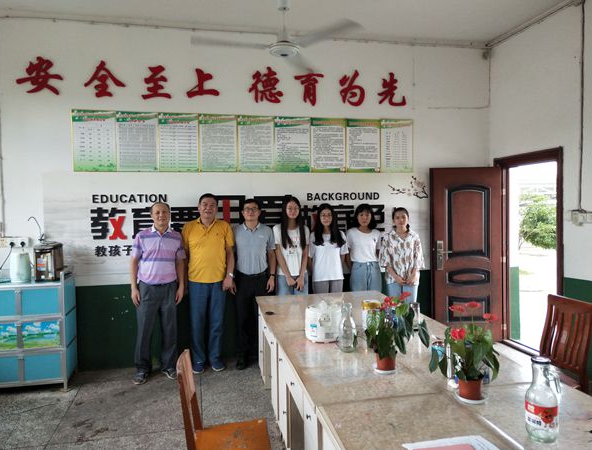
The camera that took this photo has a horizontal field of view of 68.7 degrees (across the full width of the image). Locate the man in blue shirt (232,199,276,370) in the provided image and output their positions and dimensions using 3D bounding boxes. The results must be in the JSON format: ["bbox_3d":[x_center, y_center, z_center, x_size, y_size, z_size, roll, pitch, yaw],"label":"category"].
[{"bbox_3d":[-0.410,0.584,4.413,0.458,1.686,0.300,-1,2,-8],"label":"man in blue shirt"}]

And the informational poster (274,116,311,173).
[{"bbox_3d":[-0.030,-0.863,4.646,0.400,0.599,0.020,-1,2,-12],"label":"informational poster"}]

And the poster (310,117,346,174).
[{"bbox_3d":[0.365,-0.872,4.729,0.409,0.599,0.020,-1,2,-12],"label":"poster"}]

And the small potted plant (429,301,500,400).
[{"bbox_3d":[0.673,0.499,1.740,0.264,0.388,0.243,0,2,22],"label":"small potted plant"}]

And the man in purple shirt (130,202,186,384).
[{"bbox_3d":[-1.295,0.620,4.115,0.504,1.665,0.320,-1,2,-15],"label":"man in purple shirt"}]

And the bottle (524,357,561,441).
[{"bbox_3d":[0.817,0.573,1.435,0.102,0.258,0.098,0,2,30],"label":"bottle"}]

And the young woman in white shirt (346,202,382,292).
[{"bbox_3d":[0.742,0.592,4.627,0.436,1.620,0.280,-1,2,-4],"label":"young woman in white shirt"}]

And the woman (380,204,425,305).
[{"bbox_3d":[1.117,0.580,4.606,0.440,1.540,0.260,-1,2,2],"label":"woman"}]

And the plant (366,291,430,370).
[{"bbox_3d":[0.469,0.501,2.017,0.293,0.372,0.269,0,2,12],"label":"plant"}]

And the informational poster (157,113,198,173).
[{"bbox_3d":[-1.190,-0.834,4.386,0.391,0.600,0.012,-1,2,-13],"label":"informational poster"}]

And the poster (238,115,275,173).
[{"bbox_3d":[-0.415,-0.854,4.565,0.387,0.599,0.020,-1,2,-12],"label":"poster"}]

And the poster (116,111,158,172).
[{"bbox_3d":[-1.572,-0.825,4.301,0.391,0.600,0.012,-1,2,-13],"label":"poster"}]

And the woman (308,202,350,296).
[{"bbox_3d":[0.348,0.593,4.553,0.435,1.636,0.280,-1,2,-4],"label":"woman"}]

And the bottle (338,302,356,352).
[{"bbox_3d":[0.282,0.552,2.344,0.095,0.251,0.095,-1,2,7],"label":"bottle"}]

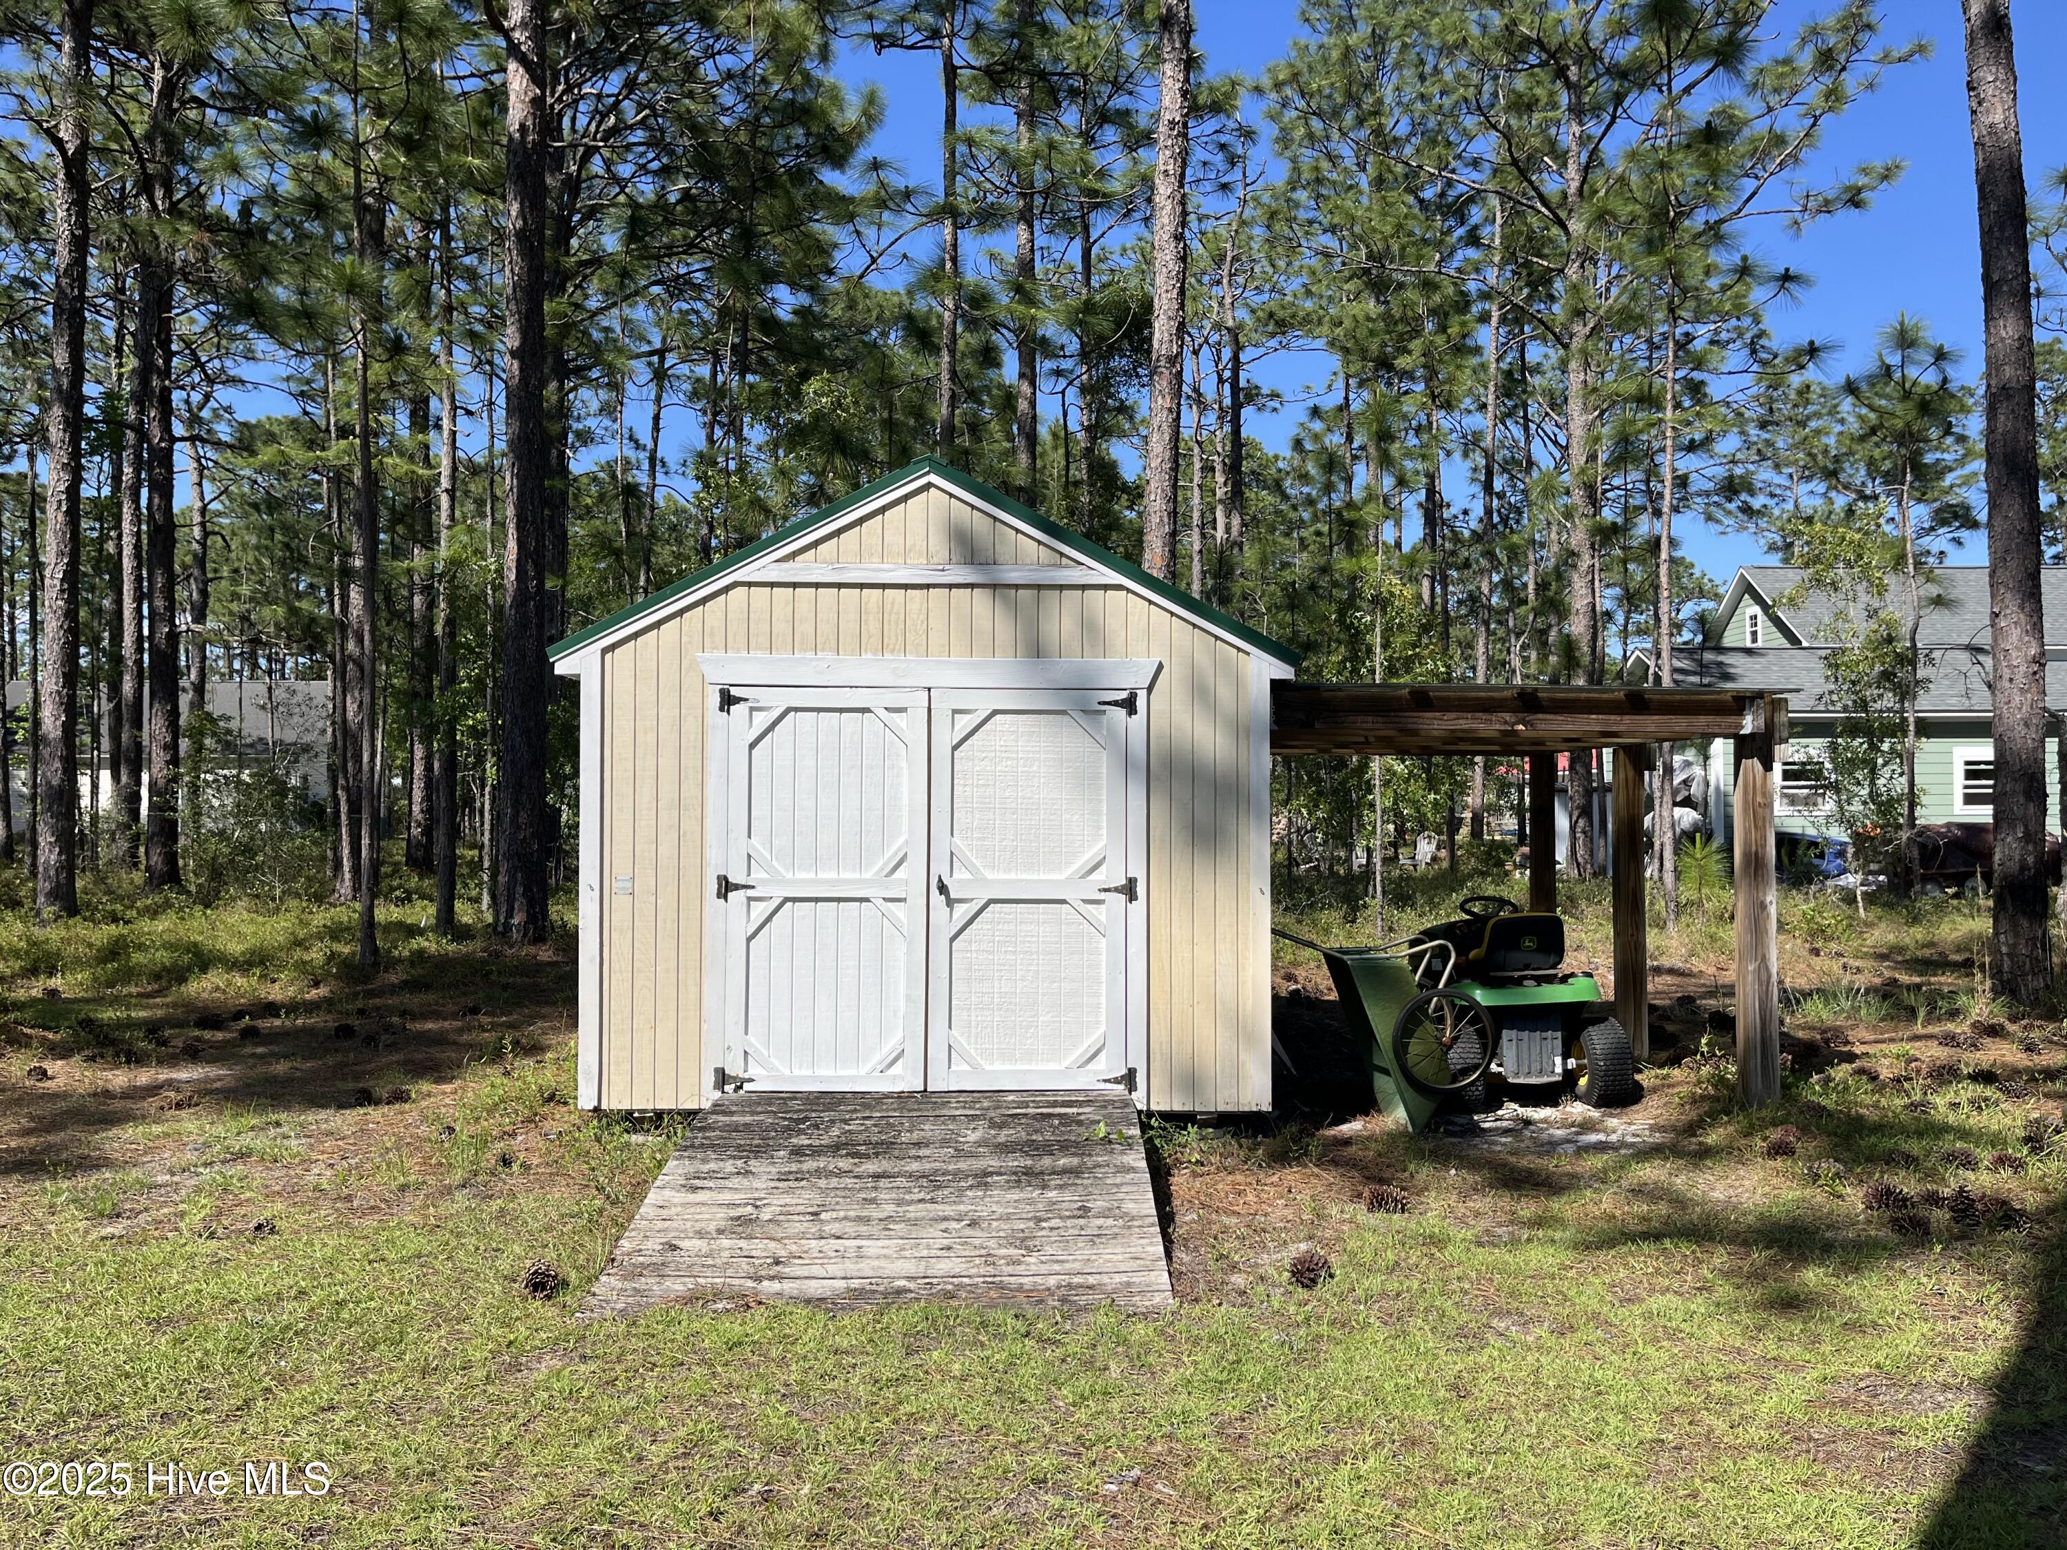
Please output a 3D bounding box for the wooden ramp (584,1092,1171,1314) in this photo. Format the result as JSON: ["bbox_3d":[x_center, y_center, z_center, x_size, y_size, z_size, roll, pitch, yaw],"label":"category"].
[{"bbox_3d":[-0.479,1.554,5.895,1.850,0.290,2.160,0,-1,-1],"label":"wooden ramp"}]

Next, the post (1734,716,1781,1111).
[{"bbox_3d":[3.548,0.673,7.623,0.145,1.880,0.145,0,-1,-1],"label":"post"}]

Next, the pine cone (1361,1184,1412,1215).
[{"bbox_3d":[1.325,1.595,5.830,0.176,0.106,0.123,0,-1,-1],"label":"pine cone"}]

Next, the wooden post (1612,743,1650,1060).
[{"bbox_3d":[3.515,0.729,9.121,0.145,1.840,0.145,0,-1,-1],"label":"wooden post"}]

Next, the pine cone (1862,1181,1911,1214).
[{"bbox_3d":[3.224,1.597,5.870,0.171,0.114,0.123,0,-1,-1],"label":"pine cone"}]

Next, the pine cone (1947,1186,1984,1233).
[{"bbox_3d":[3.385,1.578,5.640,0.125,0.147,0.128,0,-1,-1],"label":"pine cone"}]

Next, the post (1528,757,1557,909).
[{"bbox_3d":[3.482,0.765,10.621,0.145,1.840,0.145,0,-1,-1],"label":"post"}]

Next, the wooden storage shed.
[{"bbox_3d":[-0.520,0.094,8.929,3.370,2.980,3.850,0,-1,-1],"label":"wooden storage shed"}]

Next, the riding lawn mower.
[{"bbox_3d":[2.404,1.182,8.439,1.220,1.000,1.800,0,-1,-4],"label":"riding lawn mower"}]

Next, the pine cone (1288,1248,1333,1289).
[{"bbox_3d":[0.897,1.601,5.030,0.138,0.119,0.133,0,-1,-1],"label":"pine cone"}]

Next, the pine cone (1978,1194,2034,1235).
[{"bbox_3d":[3.525,1.593,5.630,0.180,0.128,0.133,0,-1,-1],"label":"pine cone"}]

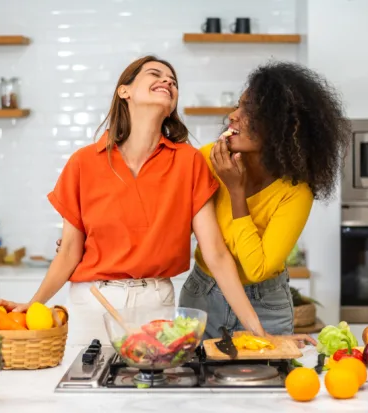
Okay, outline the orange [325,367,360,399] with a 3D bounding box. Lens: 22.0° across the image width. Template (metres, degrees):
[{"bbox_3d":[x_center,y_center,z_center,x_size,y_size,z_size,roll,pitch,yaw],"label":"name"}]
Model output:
[{"bbox_3d":[0.340,0.377,2.030,0.075,0.074,0.075,0,2,0],"label":"orange"}]

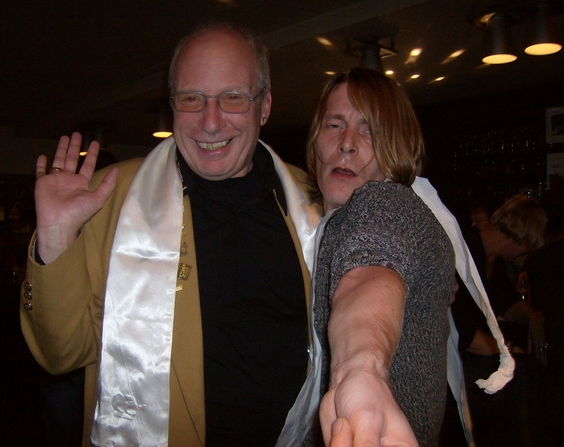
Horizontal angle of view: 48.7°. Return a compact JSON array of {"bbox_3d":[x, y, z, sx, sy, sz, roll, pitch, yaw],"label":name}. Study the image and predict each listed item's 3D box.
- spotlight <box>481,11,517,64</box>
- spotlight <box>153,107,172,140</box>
[{"bbox_3d":[1.289,-1.111,3.700,0.200,0.285,0.200,1,-3,0],"label":"spotlight"},{"bbox_3d":[-1.197,-1.024,6.250,0.195,0.280,0.195,1,-3,0],"label":"spotlight"}]

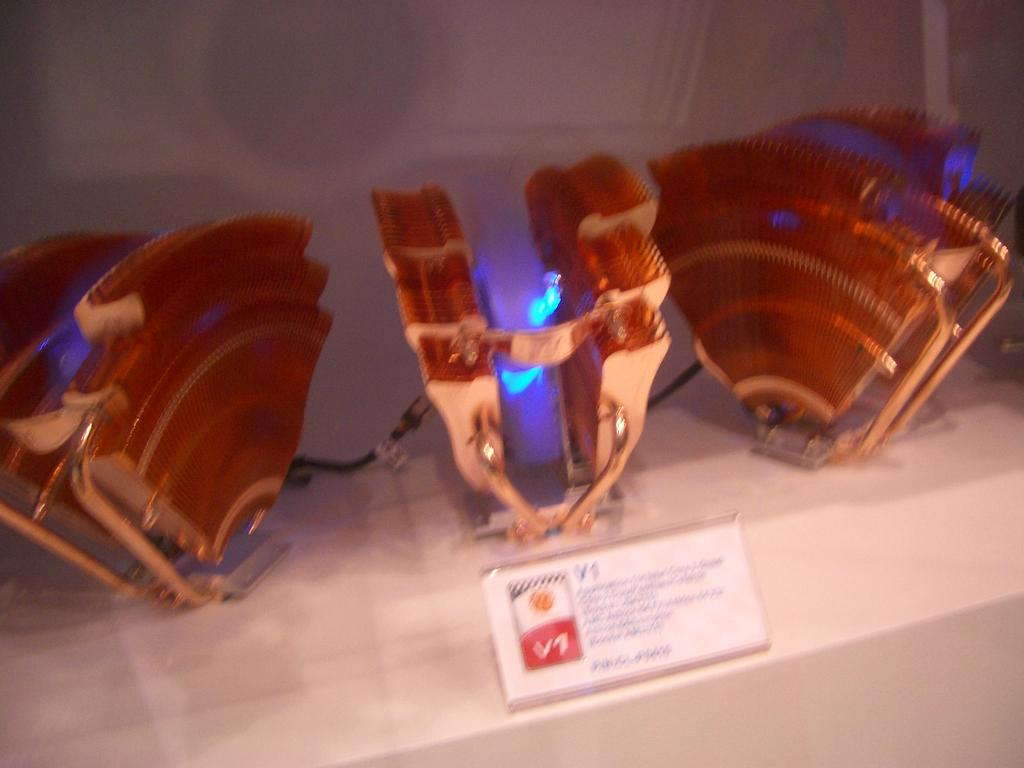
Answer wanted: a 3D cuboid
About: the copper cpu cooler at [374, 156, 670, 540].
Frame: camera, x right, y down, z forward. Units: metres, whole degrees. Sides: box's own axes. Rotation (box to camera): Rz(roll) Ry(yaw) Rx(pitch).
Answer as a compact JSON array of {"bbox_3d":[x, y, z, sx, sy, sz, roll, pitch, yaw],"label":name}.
[{"bbox_3d":[0.003,-0.010,0.408,0.092,0.143,0.143,-11,19,-7],"label":"copper cpu cooler"}]

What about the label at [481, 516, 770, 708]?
[{"bbox_3d":[0.039,0.075,0.351,0.089,0.047,0.006,-10,-20,-7],"label":"label"}]

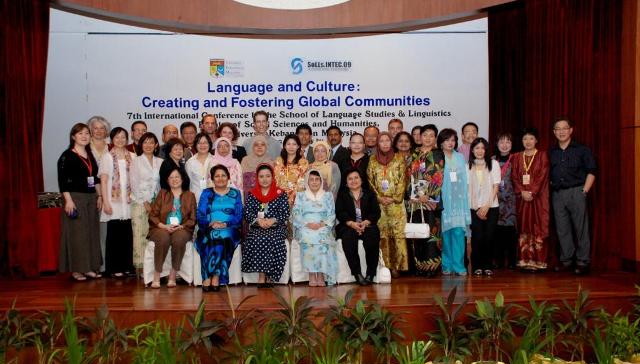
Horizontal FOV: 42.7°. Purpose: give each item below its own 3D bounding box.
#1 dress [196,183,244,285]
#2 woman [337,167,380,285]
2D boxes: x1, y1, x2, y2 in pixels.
[{"bbox_3d":[-1.003,0.530,8.170,0.470,0.970,0.700,0,0,1],"label":"dress"},{"bbox_3d":[0.399,0.443,8.489,0.480,1.155,0.740,-1,1,-5],"label":"woman"}]

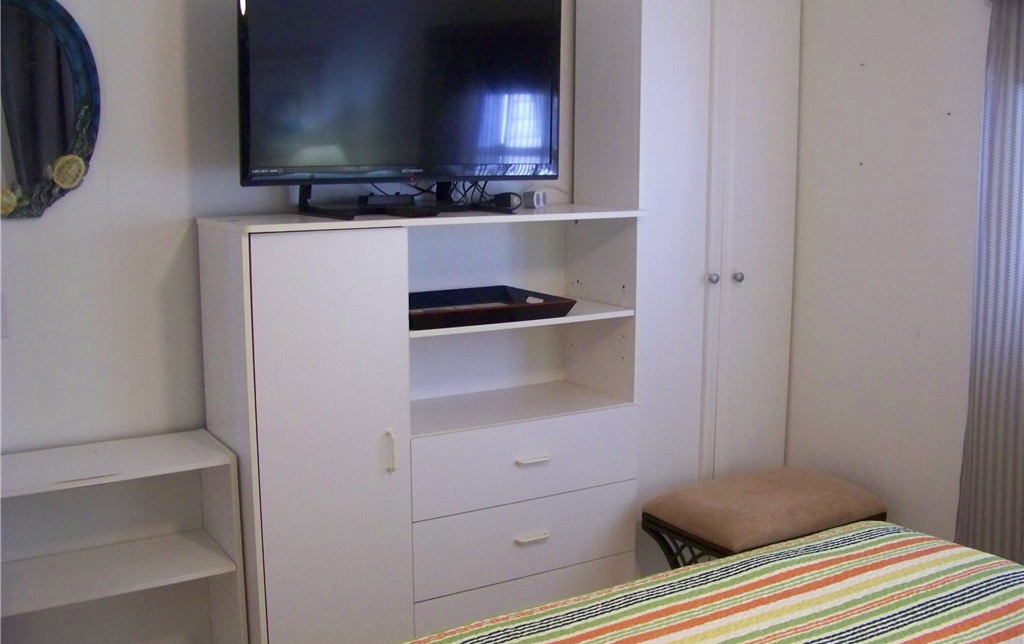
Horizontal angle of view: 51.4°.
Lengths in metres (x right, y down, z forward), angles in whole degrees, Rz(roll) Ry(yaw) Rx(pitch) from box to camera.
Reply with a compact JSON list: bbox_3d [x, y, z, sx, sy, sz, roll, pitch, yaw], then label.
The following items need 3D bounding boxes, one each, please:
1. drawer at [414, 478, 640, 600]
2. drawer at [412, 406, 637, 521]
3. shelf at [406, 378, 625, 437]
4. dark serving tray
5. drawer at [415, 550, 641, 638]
[{"bbox_3d":[-0.026,0.504,2.709,0.631,0.192,0.333,-6,10,-30],"label":"drawer"},{"bbox_3d":[-0.027,0.312,2.678,0.631,0.196,0.333,-6,10,-30],"label":"drawer"},{"bbox_3d":[-0.038,0.218,2.671,0.619,0.019,0.320,-6,10,-30],"label":"shelf"},{"bbox_3d":[-0.115,-0.035,2.572,0.426,0.039,0.338,-6,10,-30],"label":"dark serving tray"},{"bbox_3d":[-0.025,0.693,2.739,0.631,0.192,0.333,-6,10,-30],"label":"drawer"}]

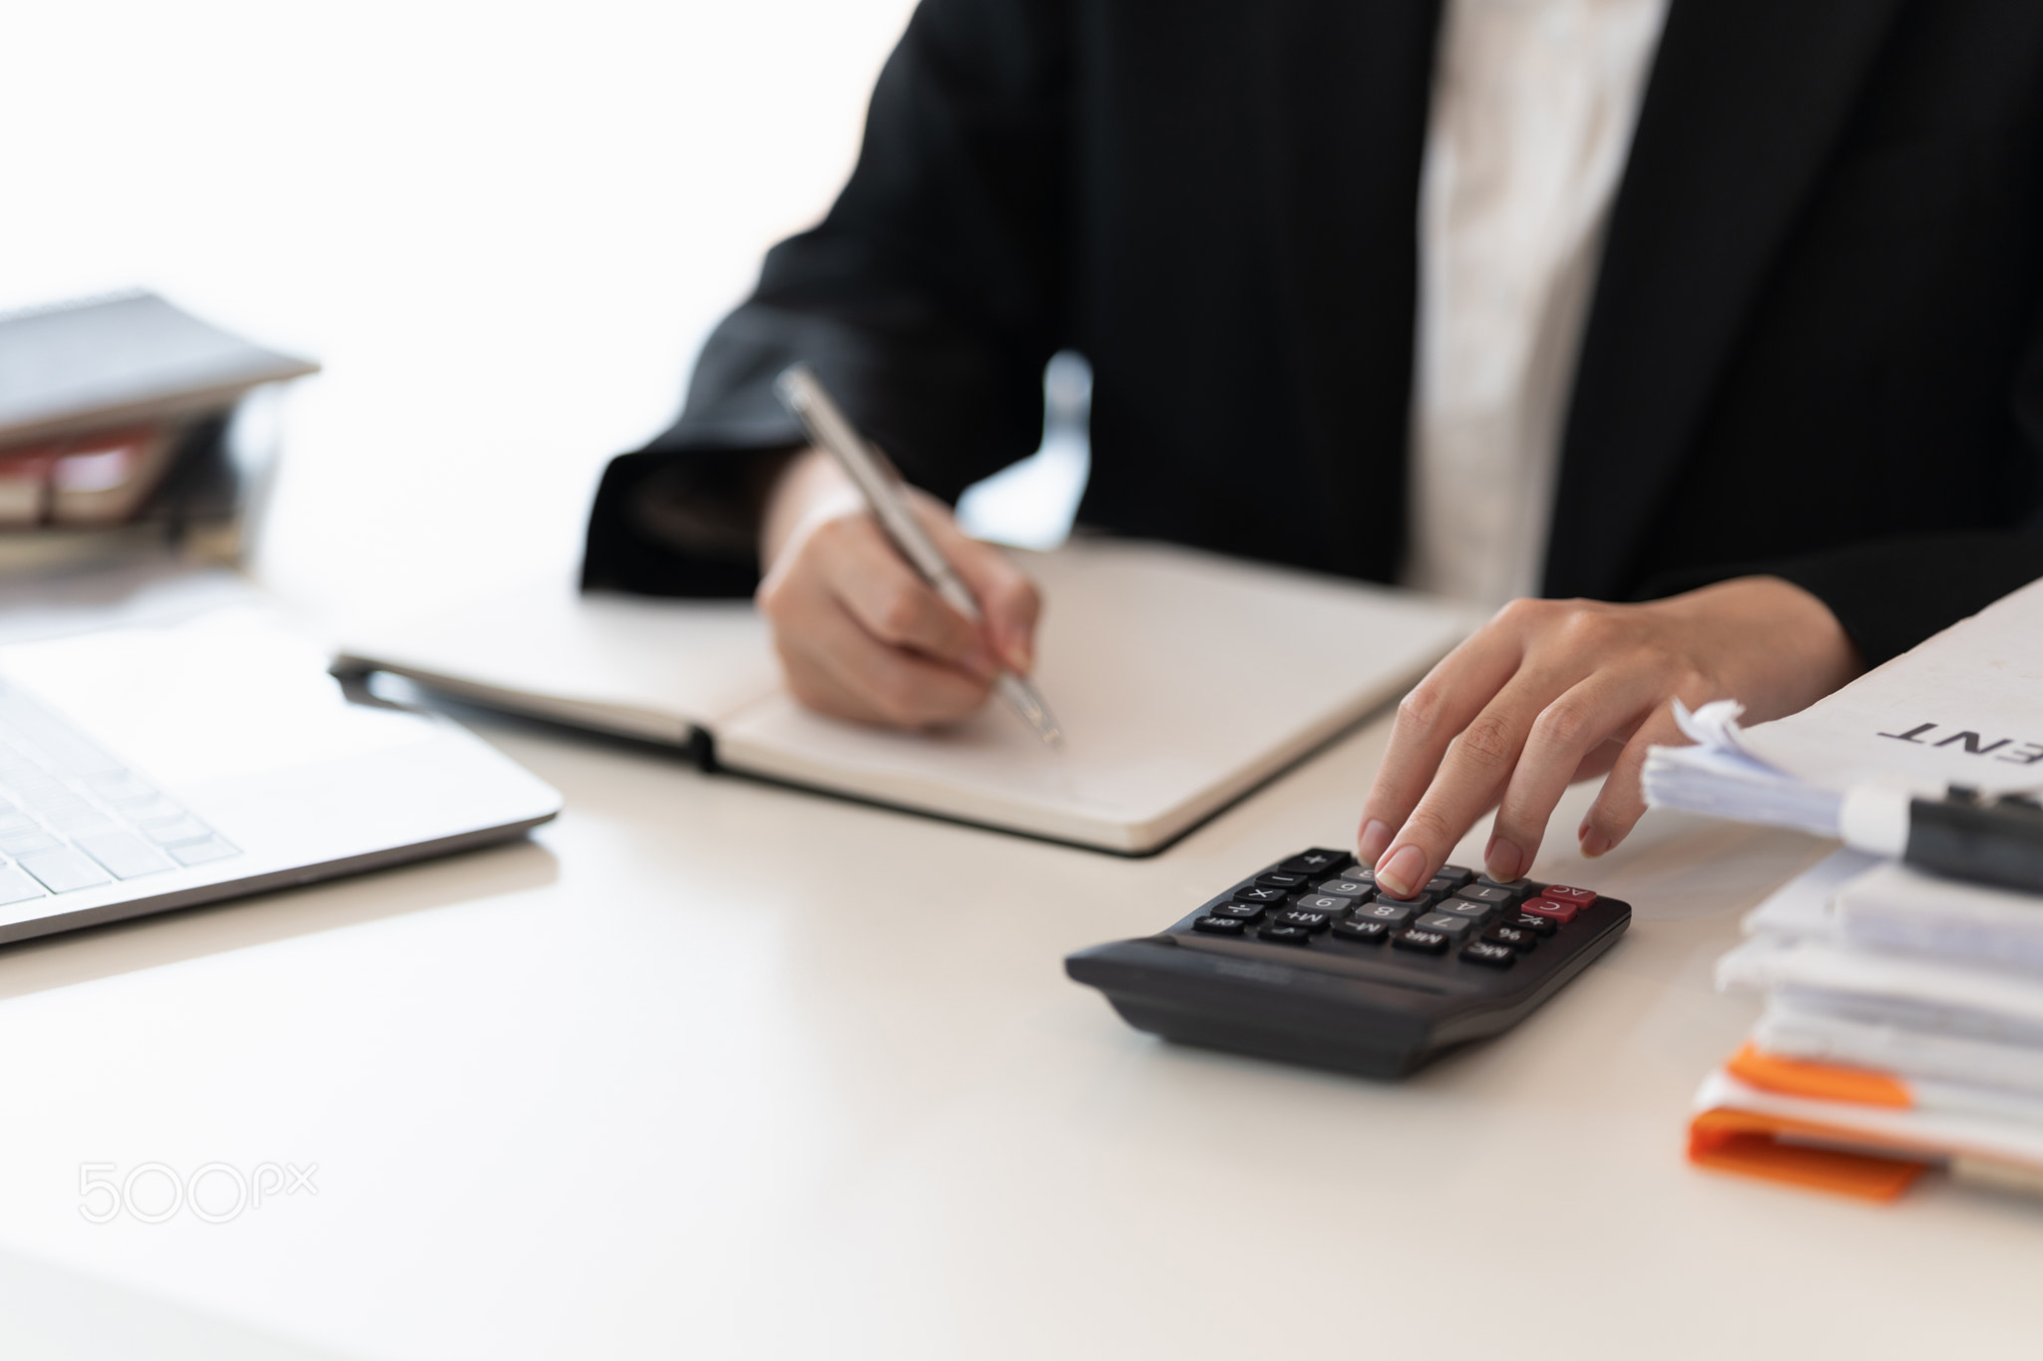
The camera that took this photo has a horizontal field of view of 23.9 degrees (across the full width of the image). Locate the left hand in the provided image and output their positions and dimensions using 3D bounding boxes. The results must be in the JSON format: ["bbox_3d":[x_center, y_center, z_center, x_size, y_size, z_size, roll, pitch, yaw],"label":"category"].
[{"bbox_3d":[0.163,0.015,1.373,0.161,0.079,0.084,-12,22,-29],"label":"left hand"}]

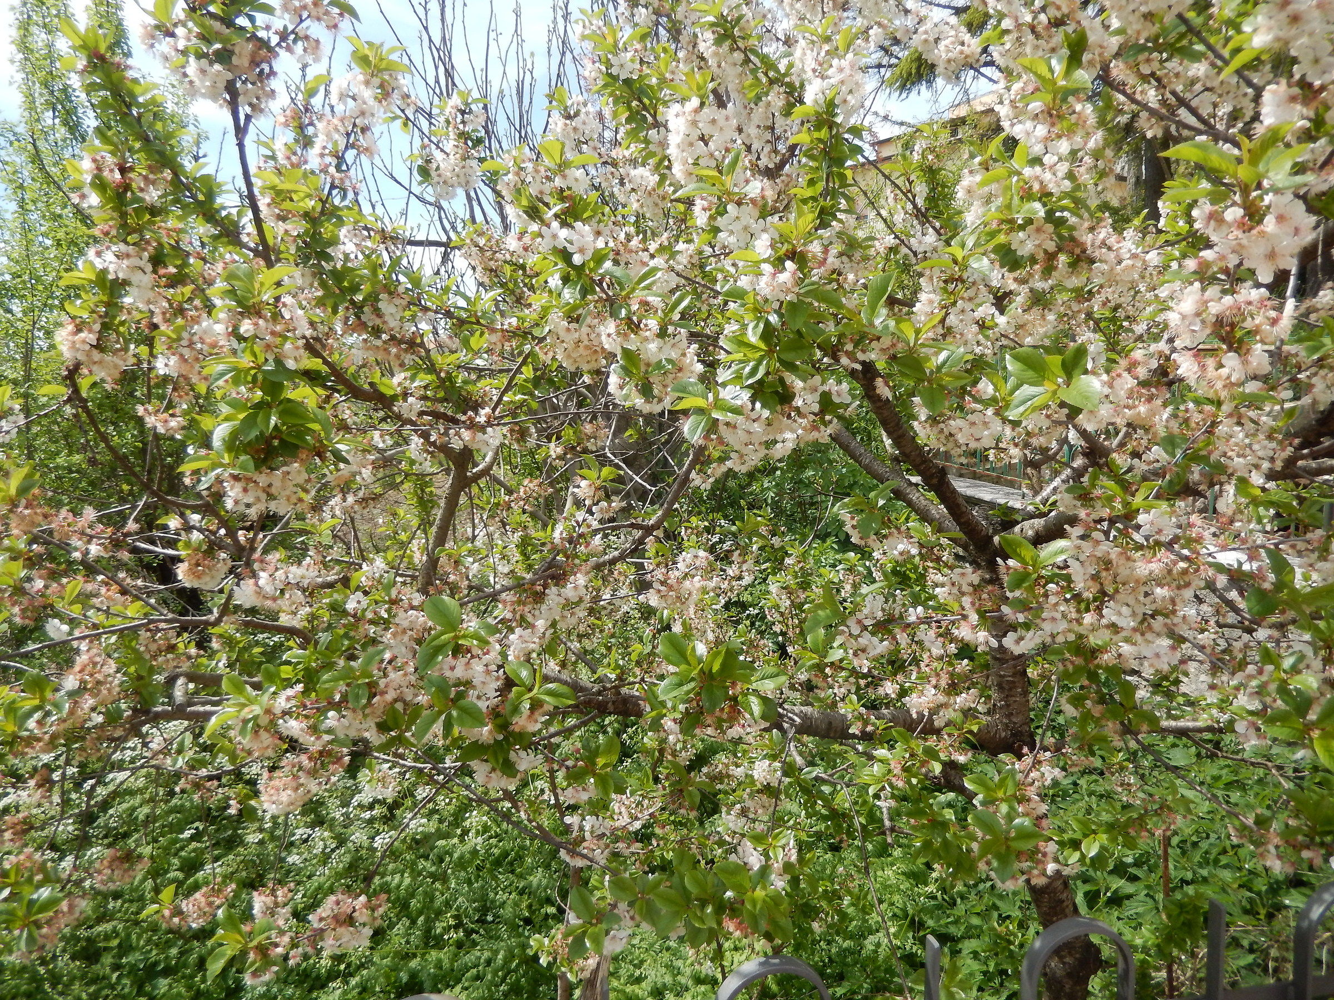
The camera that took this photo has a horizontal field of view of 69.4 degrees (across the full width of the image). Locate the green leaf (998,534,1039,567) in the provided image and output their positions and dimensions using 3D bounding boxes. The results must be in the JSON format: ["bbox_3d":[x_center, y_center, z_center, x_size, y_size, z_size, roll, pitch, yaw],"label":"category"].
[{"bbox_3d":[0.457,0.066,1.250,0.067,0.028,0.011,37,10,-2],"label":"green leaf"}]

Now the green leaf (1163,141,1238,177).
[{"bbox_3d":[0.443,-0.278,0.800,0.065,0.014,0.030,19,-24,11],"label":"green leaf"}]

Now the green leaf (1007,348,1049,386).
[{"bbox_3d":[0.425,-0.153,1.130,0.065,0.037,0.011,34,18,-2],"label":"green leaf"}]

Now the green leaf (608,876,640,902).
[{"bbox_3d":[-0.058,0.519,1.280,0.050,0.032,0.011,37,-21,-15],"label":"green leaf"}]

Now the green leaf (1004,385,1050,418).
[{"bbox_3d":[0.420,-0.114,1.120,0.065,0.028,0.014,-32,-6,5],"label":"green leaf"}]

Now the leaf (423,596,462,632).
[{"bbox_3d":[-0.268,0.138,1.150,0.035,0.055,0.011,-47,20,-14],"label":"leaf"}]

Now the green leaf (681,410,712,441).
[{"bbox_3d":[0.042,-0.092,1.220,0.026,0.050,0.011,38,-25,-1],"label":"green leaf"}]

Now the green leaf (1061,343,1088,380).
[{"bbox_3d":[0.480,-0.162,1.130,0.026,0.050,0.011,24,41,18],"label":"green leaf"}]

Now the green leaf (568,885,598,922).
[{"bbox_3d":[-0.110,0.532,1.270,0.028,0.054,0.011,-31,3,-16],"label":"green leaf"}]

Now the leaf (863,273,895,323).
[{"bbox_3d":[0.266,-0.248,1.180,0.025,0.065,0.013,23,26,7],"label":"leaf"}]

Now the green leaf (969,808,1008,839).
[{"bbox_3d":[0.425,0.432,1.280,0.059,0.029,0.011,39,-3,5],"label":"green leaf"}]

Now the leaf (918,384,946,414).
[{"bbox_3d":[0.328,-0.123,1.180,0.033,0.048,0.011,-1,-37,16],"label":"leaf"}]

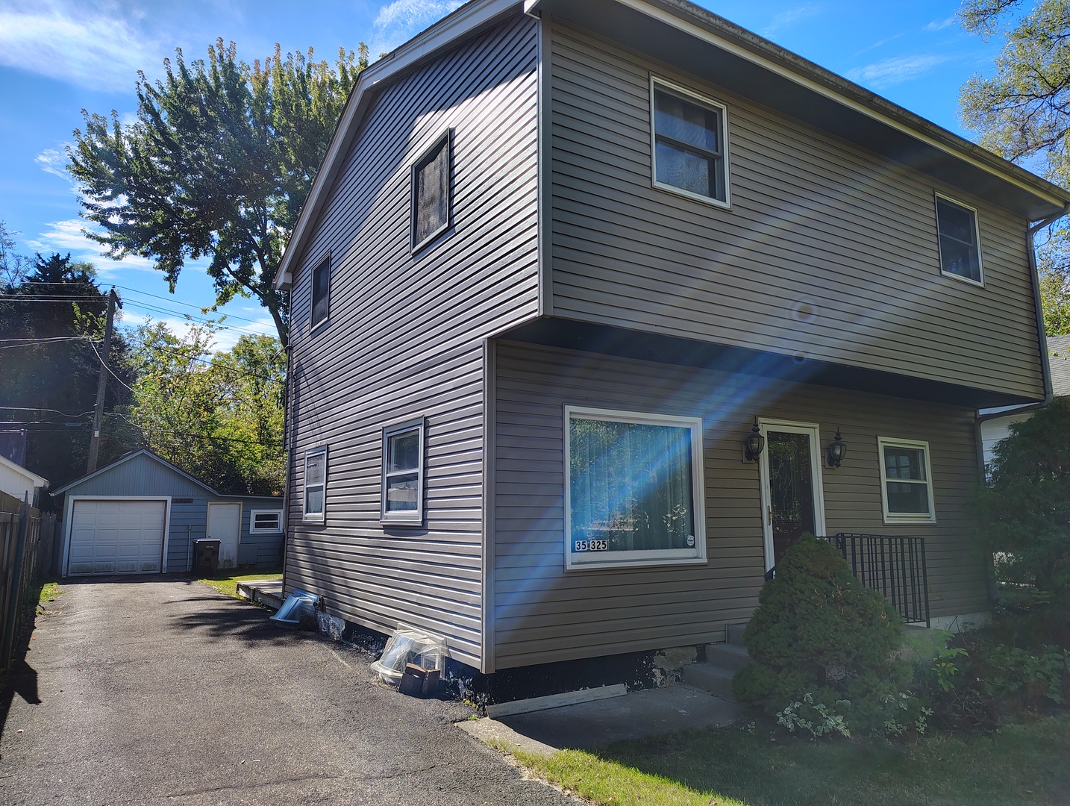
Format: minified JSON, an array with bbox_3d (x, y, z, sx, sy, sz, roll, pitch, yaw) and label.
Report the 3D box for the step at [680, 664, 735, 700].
[{"bbox_3d":[1.889,2.534,6.633,0.320,0.165,1.260,6,-10,-31],"label":"step"}]

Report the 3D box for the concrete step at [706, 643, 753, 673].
[{"bbox_3d":[2.146,2.389,6.817,0.295,0.178,1.260,6,-10,-31],"label":"concrete step"}]

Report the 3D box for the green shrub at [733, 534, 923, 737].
[{"bbox_3d":[2.251,1.741,5.745,1.360,1.410,1.360,6,-10,-31],"label":"green shrub"}]

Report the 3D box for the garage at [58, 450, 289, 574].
[{"bbox_3d":[-12.418,3.727,25.330,6.870,3.700,6.400,6,-10,-31],"label":"garage"}]

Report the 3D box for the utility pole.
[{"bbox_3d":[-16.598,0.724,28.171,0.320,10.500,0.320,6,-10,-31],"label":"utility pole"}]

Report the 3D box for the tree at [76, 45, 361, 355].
[{"bbox_3d":[-8.865,-3.404,25.334,12.400,17.700,12.000,6,-10,-31],"label":"tree"}]

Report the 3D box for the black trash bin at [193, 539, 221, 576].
[{"bbox_3d":[-9.378,4.384,21.243,0.720,1.090,0.800,6,-10,-31],"label":"black trash bin"}]

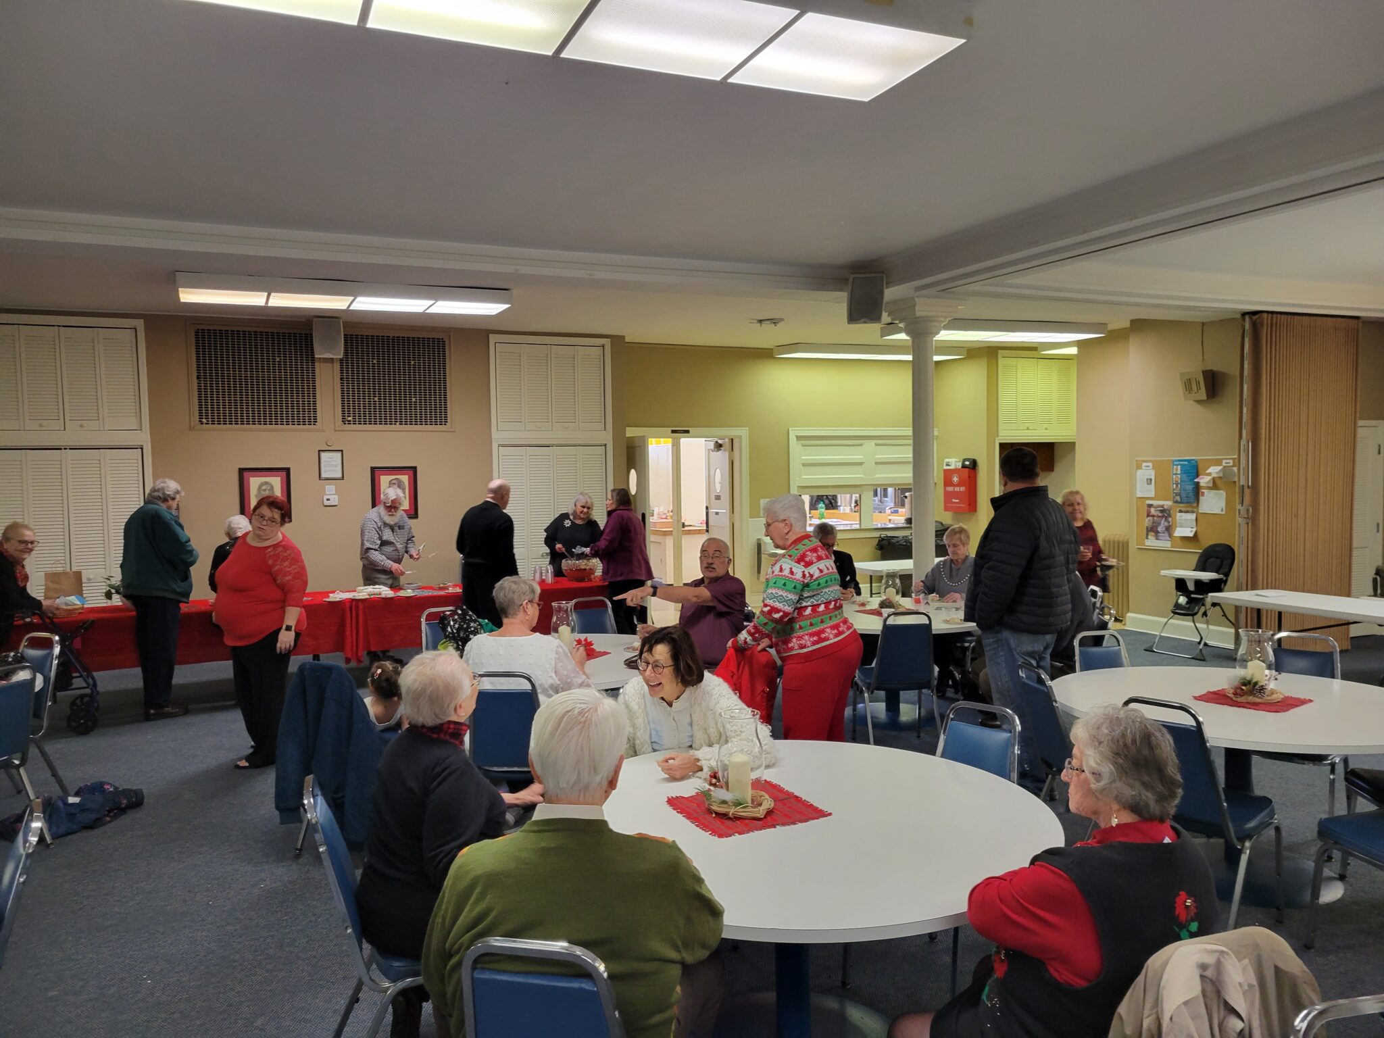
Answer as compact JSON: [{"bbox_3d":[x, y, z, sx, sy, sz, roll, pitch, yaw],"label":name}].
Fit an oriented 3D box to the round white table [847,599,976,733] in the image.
[{"bbox_3d":[1.414,1.005,7.155,1.520,0.745,1.520,-1,3,0],"label":"round white table"}]

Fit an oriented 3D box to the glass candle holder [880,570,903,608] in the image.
[{"bbox_3d":[1.394,0.507,7.264,0.135,0.260,0.135,-1,3,0],"label":"glass candle holder"}]

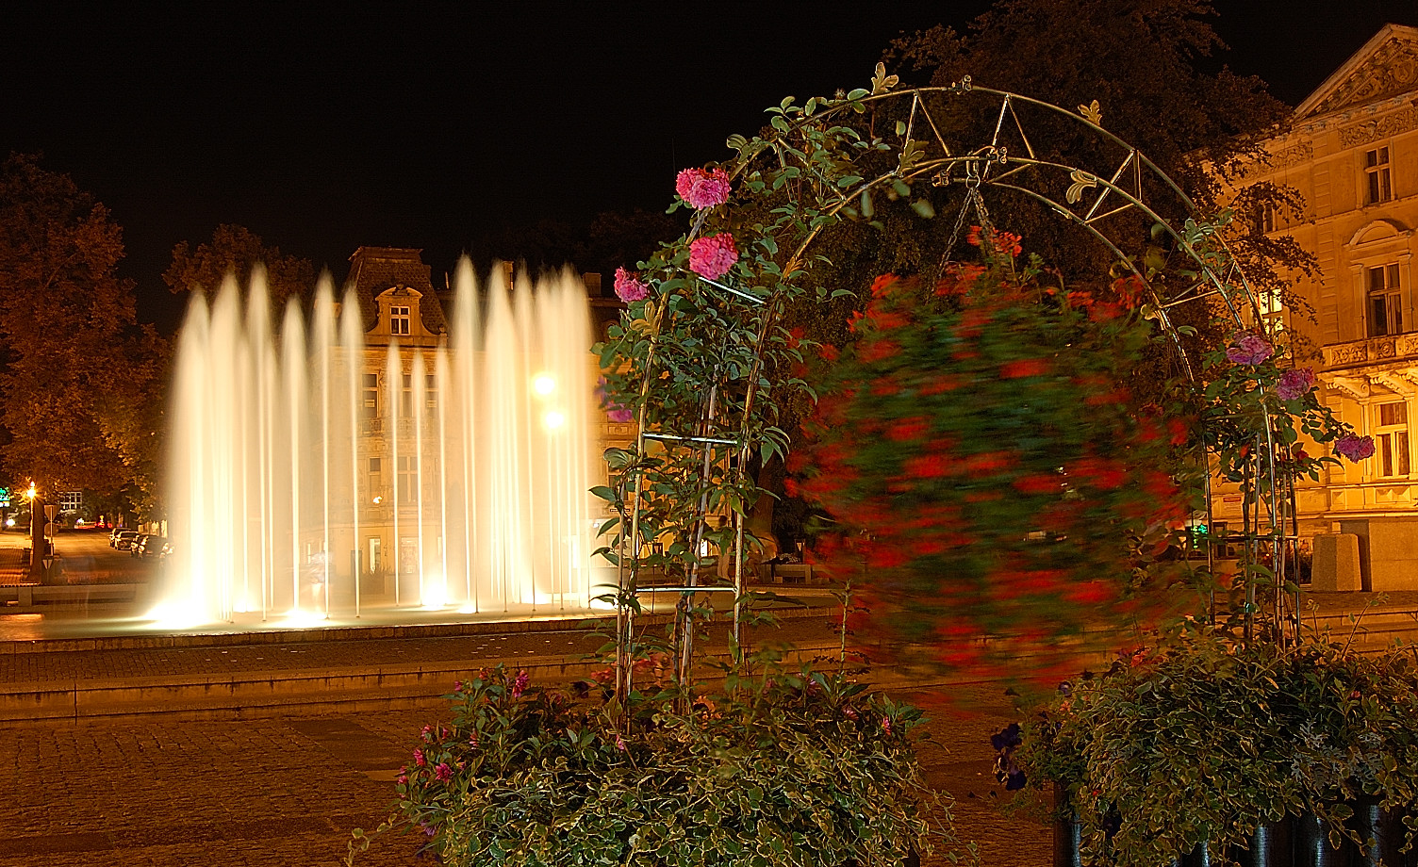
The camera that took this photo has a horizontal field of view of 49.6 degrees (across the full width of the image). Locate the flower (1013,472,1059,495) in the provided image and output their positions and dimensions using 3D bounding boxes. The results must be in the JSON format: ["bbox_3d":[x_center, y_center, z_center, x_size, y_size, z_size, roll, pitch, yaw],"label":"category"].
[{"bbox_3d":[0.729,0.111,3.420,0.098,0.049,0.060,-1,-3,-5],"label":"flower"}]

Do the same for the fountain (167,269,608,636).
[{"bbox_3d":[-5.578,0.152,25.937,6.700,5.700,3.700,0,-3,-21],"label":"fountain"}]

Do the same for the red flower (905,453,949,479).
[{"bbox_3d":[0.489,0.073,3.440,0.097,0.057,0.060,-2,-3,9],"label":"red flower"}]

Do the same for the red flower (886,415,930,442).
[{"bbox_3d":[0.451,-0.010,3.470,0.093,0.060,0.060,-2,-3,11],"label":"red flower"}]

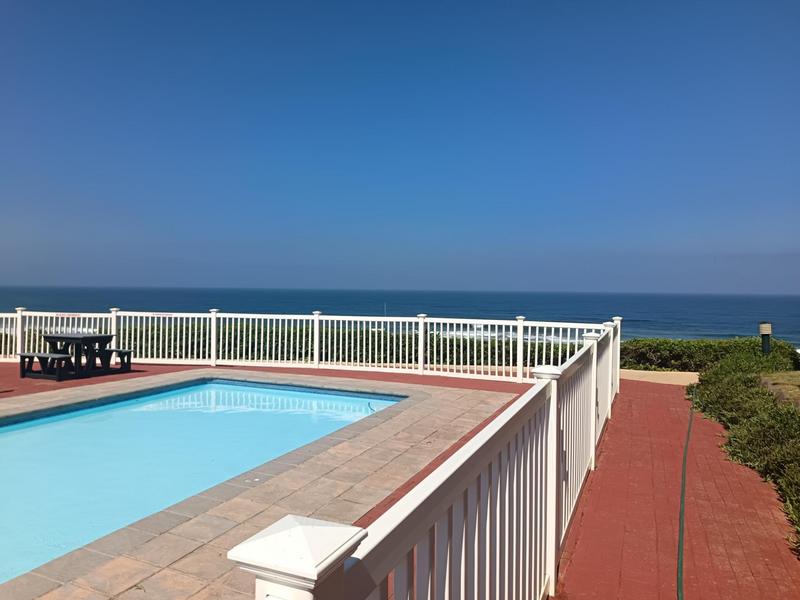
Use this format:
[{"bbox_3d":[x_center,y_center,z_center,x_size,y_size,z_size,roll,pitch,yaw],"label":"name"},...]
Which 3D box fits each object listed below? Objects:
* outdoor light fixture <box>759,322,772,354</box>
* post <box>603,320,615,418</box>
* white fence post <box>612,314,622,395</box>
[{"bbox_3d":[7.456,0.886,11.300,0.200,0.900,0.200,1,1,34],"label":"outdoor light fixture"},{"bbox_3d":[2.581,0.878,6.860,0.127,1.200,0.127,1,1,25],"label":"post"},{"bbox_3d":[3.371,0.860,8.600,0.127,1.200,0.127,1,1,25],"label":"white fence post"}]

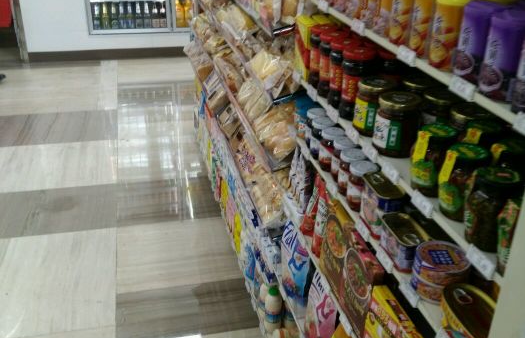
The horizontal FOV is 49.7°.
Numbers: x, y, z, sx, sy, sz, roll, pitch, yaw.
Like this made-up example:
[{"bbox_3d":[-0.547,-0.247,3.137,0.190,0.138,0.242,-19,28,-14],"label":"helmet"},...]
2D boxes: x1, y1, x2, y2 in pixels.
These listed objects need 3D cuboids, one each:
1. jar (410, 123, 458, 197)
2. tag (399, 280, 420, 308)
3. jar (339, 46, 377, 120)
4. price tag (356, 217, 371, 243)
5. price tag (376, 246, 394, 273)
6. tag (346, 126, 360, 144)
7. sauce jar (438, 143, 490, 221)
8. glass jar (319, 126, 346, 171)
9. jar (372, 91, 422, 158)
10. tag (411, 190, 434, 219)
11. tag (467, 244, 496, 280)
[{"bbox_3d":[0.282,-0.014,0.926,0.061,0.105,0.061,1,26,0],"label":"jar"},{"bbox_3d":[0.238,0.202,0.919,0.005,0.020,0.057,6,25,-17],"label":"tag"},{"bbox_3d":[0.204,-0.183,1.221,0.068,0.147,0.068,1,26,0],"label":"jar"},{"bbox_3d":[0.233,0.142,1.311,0.006,0.028,0.070,9,24,-20],"label":"price tag"},{"bbox_3d":[0.216,0.162,1.002,0.005,0.020,0.057,6,25,-17],"label":"price tag"},{"bbox_3d":[0.189,-0.073,1.182,0.006,0.019,0.062,9,23,-19],"label":"tag"},{"bbox_3d":[0.280,0.019,0.790,0.061,0.099,0.061,1,27,0],"label":"sauce jar"},{"bbox_3d":[0.198,-0.061,1.600,0.067,0.103,0.067,1,27,-1],"label":"glass jar"},{"bbox_3d":[0.255,-0.084,1.072,0.081,0.103,0.081,1,26,0],"label":"jar"},{"bbox_3d":[0.317,0.069,1.123,0.006,0.028,0.070,9,24,-20],"label":"tag"},{"bbox_3d":[0.296,0.127,0.766,0.006,0.019,0.061,9,23,-19],"label":"tag"}]

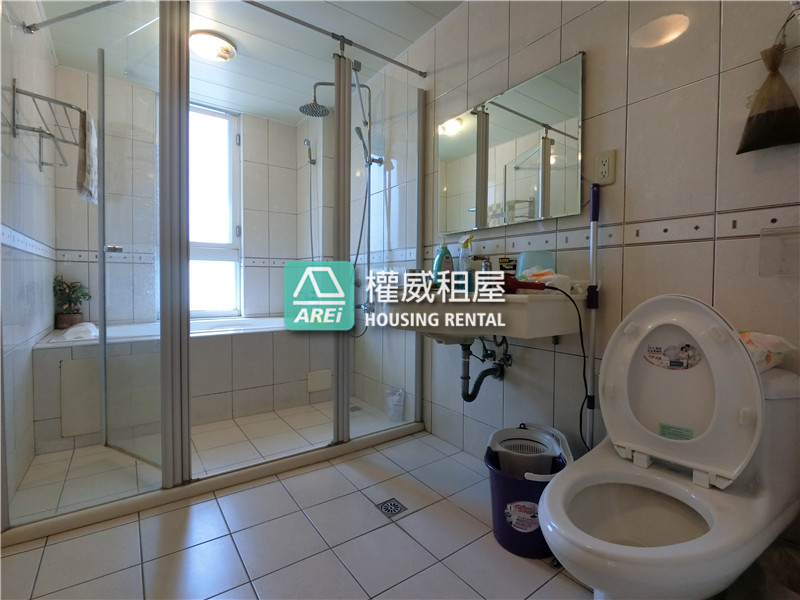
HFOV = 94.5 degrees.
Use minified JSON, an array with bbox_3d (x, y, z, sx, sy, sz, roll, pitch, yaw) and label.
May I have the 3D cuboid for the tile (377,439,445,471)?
[{"bbox_3d":[0.068,0.787,1.875,0.250,0.010,0.250,-1,3,-36],"label":"tile"}]

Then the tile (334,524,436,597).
[{"bbox_3d":[-0.049,0.815,1.175,0.250,0.010,0.250,-1,3,-36],"label":"tile"}]

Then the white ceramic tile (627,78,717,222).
[{"bbox_3d":[0.853,-0.458,1.174,0.010,0.400,0.248,-1,2,-36],"label":"white ceramic tile"}]

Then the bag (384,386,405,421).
[{"bbox_3d":[-0.035,0.657,2.357,0.085,0.210,0.120,-1,3,-36],"label":"bag"}]

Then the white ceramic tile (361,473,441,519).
[{"bbox_3d":[0.008,0.805,1.525,0.248,0.010,0.248,0,2,-36],"label":"white ceramic tile"}]

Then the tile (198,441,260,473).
[{"bbox_3d":[-0.853,0.785,1.861,0.248,0.010,0.248,0,2,-36],"label":"tile"}]

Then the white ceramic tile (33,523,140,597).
[{"bbox_3d":[-0.958,0.802,1.154,0.248,0.010,0.248,0,2,-36],"label":"white ceramic tile"}]

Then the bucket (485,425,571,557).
[{"bbox_3d":[0.426,0.655,1.257,0.270,0.315,0.275,1,2,19],"label":"bucket"}]

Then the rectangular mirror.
[{"bbox_3d":[0.446,-0.639,1.711,0.020,0.603,0.800,-1,2,-36],"label":"rectangular mirror"}]

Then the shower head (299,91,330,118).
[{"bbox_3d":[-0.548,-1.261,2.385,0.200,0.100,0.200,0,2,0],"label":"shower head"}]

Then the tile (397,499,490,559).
[{"bbox_3d":[0.155,0.813,1.320,0.248,0.010,0.248,0,2,-36],"label":"tile"}]

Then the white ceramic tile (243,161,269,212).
[{"bbox_3d":[-1.210,-0.955,3.119,0.205,0.400,0.010,-1,3,-36],"label":"white ceramic tile"}]

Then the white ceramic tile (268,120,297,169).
[{"bbox_3d":[-1.019,-1.343,3.221,0.243,0.378,0.010,-1,2,-36],"label":"white ceramic tile"}]

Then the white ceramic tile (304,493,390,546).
[{"bbox_3d":[-0.194,0.803,1.365,0.248,0.010,0.248,-1,2,-36],"label":"white ceramic tile"}]

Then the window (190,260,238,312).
[{"bbox_3d":[-1.557,-0.106,2.929,0.520,0.420,0.050,-1,2,-36],"label":"window"}]

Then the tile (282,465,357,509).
[{"bbox_3d":[-0.342,0.797,1.578,0.250,0.010,0.250,-1,3,-36],"label":"tile"}]

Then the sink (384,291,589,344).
[{"bbox_3d":[0.305,0.076,1.637,0.396,0.244,0.827,-2,3,-36],"label":"sink"}]

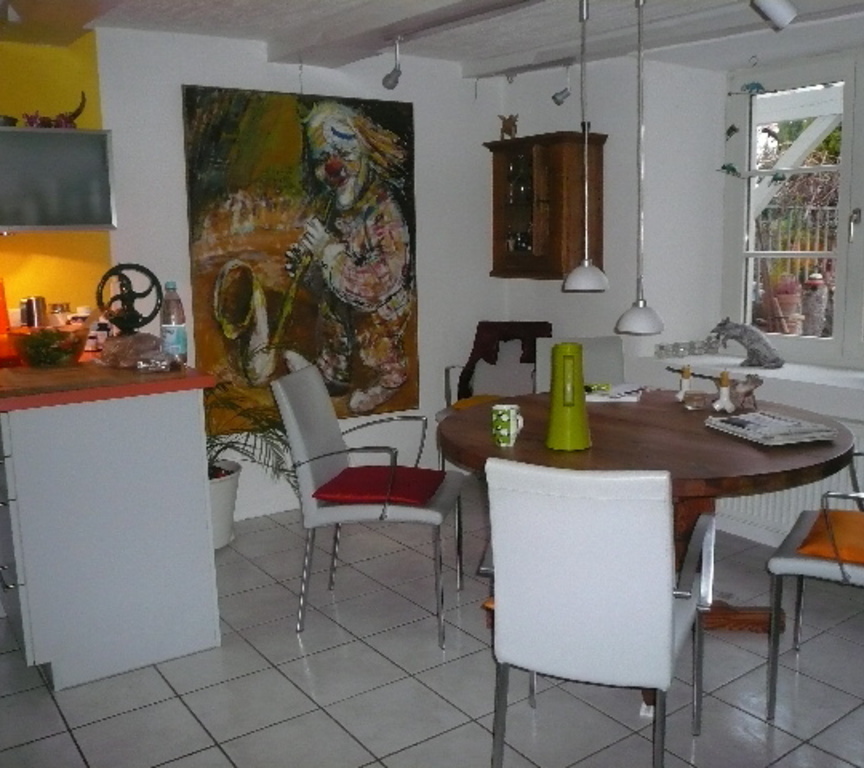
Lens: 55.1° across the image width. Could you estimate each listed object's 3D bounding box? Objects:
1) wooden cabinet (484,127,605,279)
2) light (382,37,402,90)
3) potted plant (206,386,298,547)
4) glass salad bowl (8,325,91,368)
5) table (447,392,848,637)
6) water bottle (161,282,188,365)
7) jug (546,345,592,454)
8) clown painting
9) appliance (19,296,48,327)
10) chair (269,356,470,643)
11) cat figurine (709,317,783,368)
[{"bbox_3d":[0.571,-0.893,4.219,0.299,0.692,0.598,-7,11,-34],"label":"wooden cabinet"},{"bbox_3d":[-0.164,-1.354,3.508,0.095,0.212,0.075,6,11,38],"label":"light"},{"bbox_3d":[-1.002,0.364,3.744,0.646,0.747,0.535,-7,11,-35],"label":"potted plant"},{"bbox_3d":[-1.335,-0.132,2.883,0.255,0.132,0.255,-7,11,-35],"label":"glass salad bowl"},{"bbox_3d":[0.634,0.477,2.603,1.250,0.720,1.250,-7,11,-34],"label":"table"},{"bbox_3d":[-0.867,-0.199,2.777,0.085,0.288,0.085,-4,9,-17],"label":"water bottle"},{"bbox_3d":[0.370,0.030,2.238,0.124,0.288,0.142,0,9,9],"label":"jug"},{"bbox_3d":[-0.573,-0.582,4.032,1.200,1.580,0.030,-7,11,-34],"label":"clown painting"},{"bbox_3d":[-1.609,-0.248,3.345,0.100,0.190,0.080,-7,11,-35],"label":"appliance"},{"bbox_3d":[-0.199,0.397,2.950,0.589,0.891,0.523,0,9,11],"label":"chair"},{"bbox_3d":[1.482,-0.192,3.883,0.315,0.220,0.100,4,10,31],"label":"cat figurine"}]

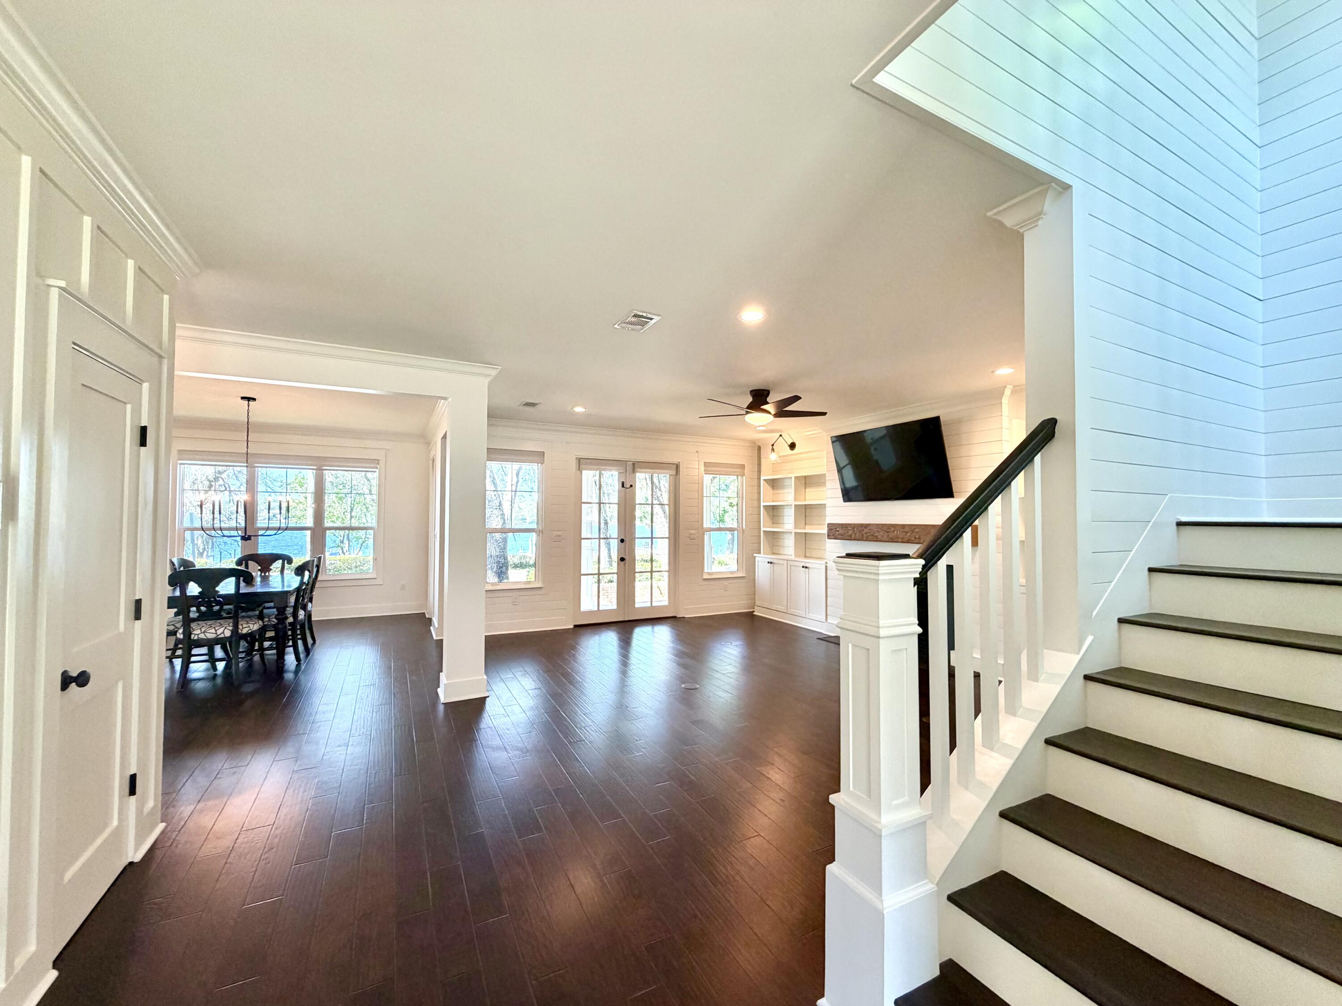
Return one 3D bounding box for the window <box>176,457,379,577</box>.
[{"bbox_3d":[-5.356,0.215,7.517,2.290,1.700,0.090,1,-2,-28],"label":"window"}]

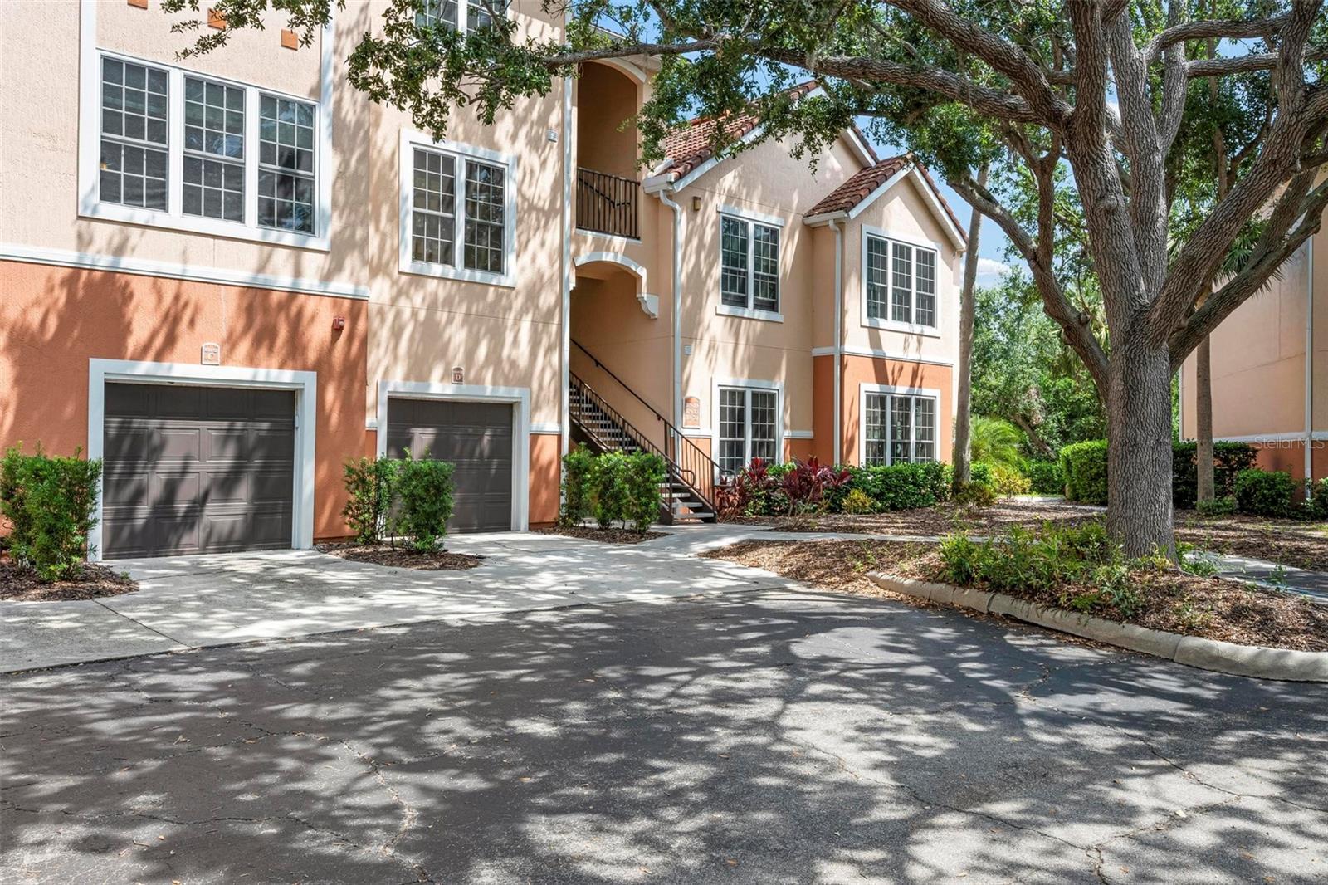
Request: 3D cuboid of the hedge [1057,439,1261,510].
[{"bbox_3d":[12.100,0.765,24.400,1.050,1.620,4.400,1,-1,-40],"label":"hedge"}]

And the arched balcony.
[{"bbox_3d":[-1.251,-5.470,19.102,1.573,3.091,1.145,1,-1,-41],"label":"arched balcony"}]

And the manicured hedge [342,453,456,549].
[{"bbox_3d":[-3.639,0.744,13.598,0.787,1.311,1.891,1,-1,-41],"label":"manicured hedge"}]

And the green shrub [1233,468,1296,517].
[{"bbox_3d":[12.611,1.056,20.900,1.180,1.010,1.150,1,-1,-40],"label":"green shrub"}]

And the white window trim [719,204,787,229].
[{"bbox_3d":[1.866,-4.713,20.698,2.042,0.159,0.080,1,-1,-41],"label":"white window trim"}]

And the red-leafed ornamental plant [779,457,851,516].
[{"bbox_3d":[2.845,0.818,18.700,1.300,1.080,1.150,1,-1,-40],"label":"red-leafed ornamental plant"}]

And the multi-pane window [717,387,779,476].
[{"bbox_3d":[1.641,-0.189,19.394,1.670,1.710,0.120,1,-1,-40],"label":"multi-pane window"}]

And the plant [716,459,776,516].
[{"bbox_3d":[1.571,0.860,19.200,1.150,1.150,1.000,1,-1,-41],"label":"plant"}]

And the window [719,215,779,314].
[{"bbox_3d":[1.794,-3.660,20.595,1.800,1.833,0.100,1,-1,-41],"label":"window"}]

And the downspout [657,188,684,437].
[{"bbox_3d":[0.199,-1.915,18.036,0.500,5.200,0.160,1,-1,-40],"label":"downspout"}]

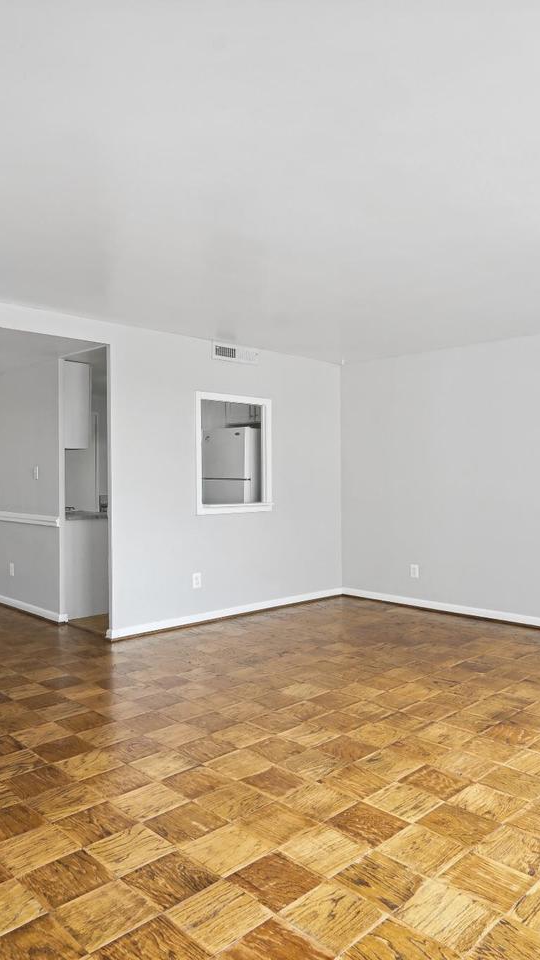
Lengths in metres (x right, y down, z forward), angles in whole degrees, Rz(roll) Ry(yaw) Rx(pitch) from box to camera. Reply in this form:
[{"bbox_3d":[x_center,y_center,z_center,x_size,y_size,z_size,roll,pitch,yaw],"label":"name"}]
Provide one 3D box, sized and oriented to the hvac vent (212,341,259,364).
[{"bbox_3d":[-0.309,-1.135,5.745,0.553,0.155,0.030,0,0,-44],"label":"hvac vent"}]

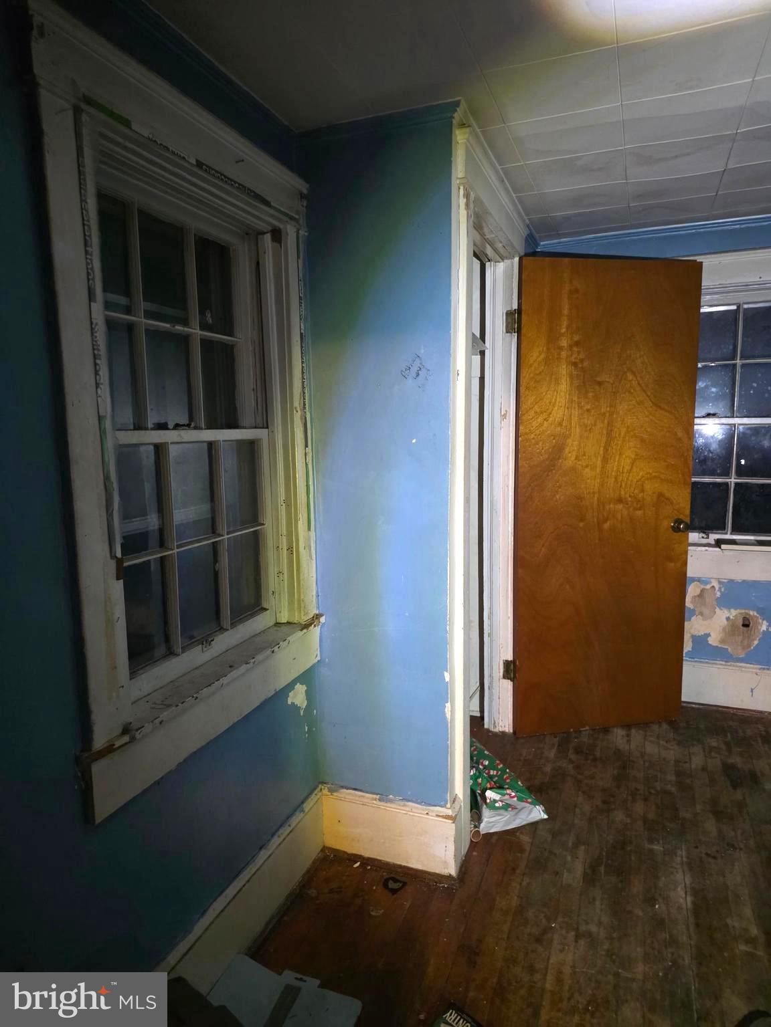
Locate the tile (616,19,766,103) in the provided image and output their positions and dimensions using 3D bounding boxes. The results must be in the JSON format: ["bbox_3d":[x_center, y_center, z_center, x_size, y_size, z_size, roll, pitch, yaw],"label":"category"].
[{"bbox_3d":[0.711,-1.061,1.602,0.305,0.015,0.305,2,8,20],"label":"tile"}]

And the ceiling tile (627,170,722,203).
[{"bbox_3d":[1.031,-1.175,2.447,0.305,0.015,0.305,2,8,20],"label":"ceiling tile"}]

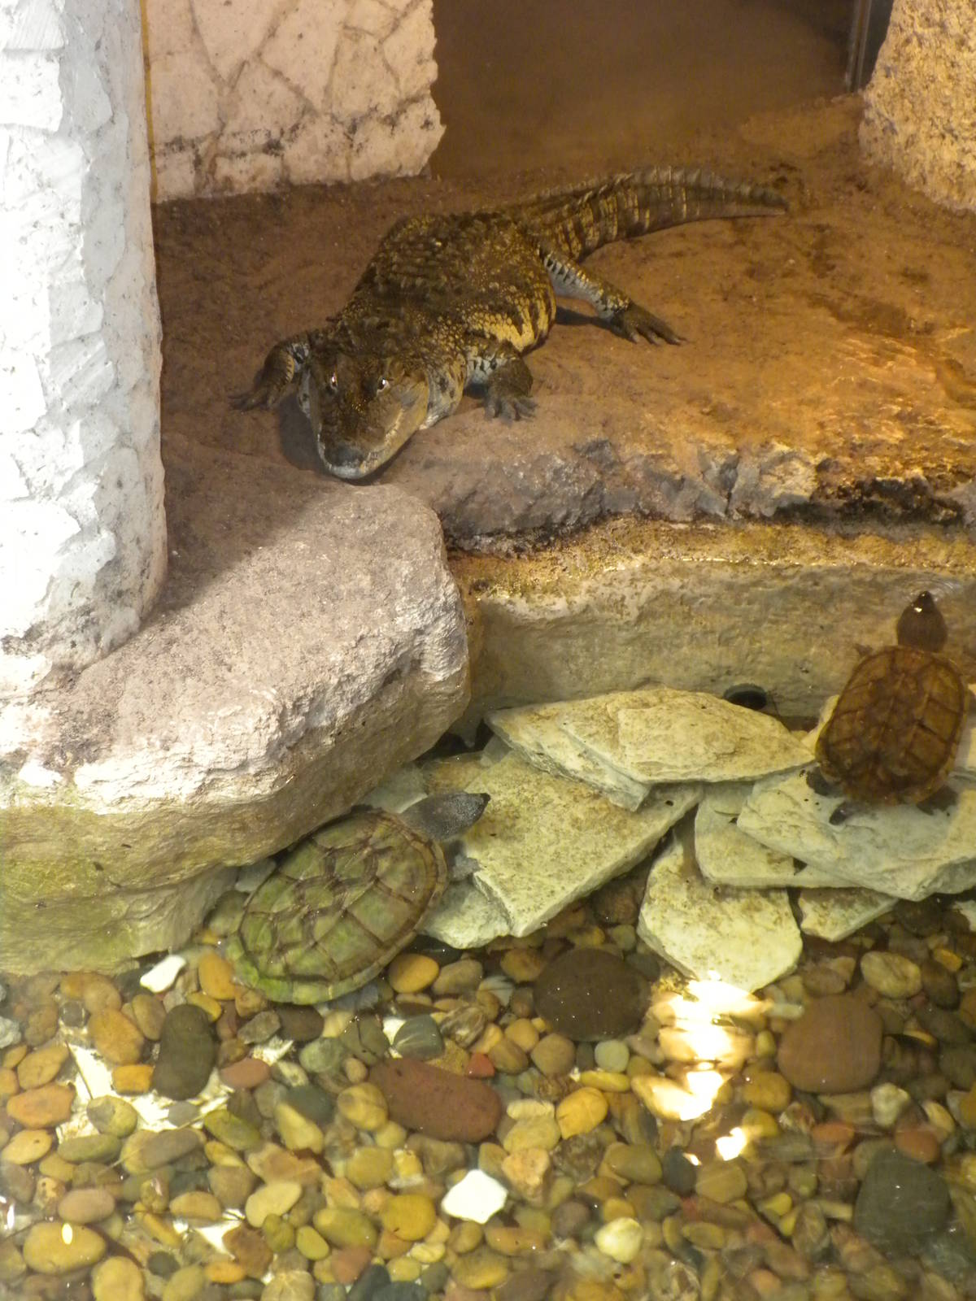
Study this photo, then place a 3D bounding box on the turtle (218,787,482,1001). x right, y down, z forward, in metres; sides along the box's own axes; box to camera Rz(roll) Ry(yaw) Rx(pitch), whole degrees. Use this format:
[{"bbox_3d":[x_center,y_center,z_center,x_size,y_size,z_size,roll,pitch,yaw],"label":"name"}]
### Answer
[{"bbox_3d":[-0.134,0.243,2.218,0.155,0.085,0.270,31,50,33],"label":"turtle"}]

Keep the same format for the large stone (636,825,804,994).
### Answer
[{"bbox_3d":[0.230,0.254,2.250,0.155,0.045,0.190,3,43,2],"label":"large stone"}]

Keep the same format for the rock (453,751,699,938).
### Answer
[{"bbox_3d":[0.083,0.188,2.284,0.250,0.045,0.170,-32,52,-31],"label":"rock"}]

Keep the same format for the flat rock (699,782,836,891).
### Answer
[{"bbox_3d":[0.289,0.188,2.290,0.160,0.040,0.140,3,43,2],"label":"flat rock"}]

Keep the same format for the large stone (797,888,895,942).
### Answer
[{"bbox_3d":[0.360,0.261,2.253,0.105,0.030,0.090,3,41,2],"label":"large stone"}]

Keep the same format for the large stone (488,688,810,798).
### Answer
[{"bbox_3d":[0.168,0.097,2.336,0.315,0.050,0.130,3,48,1],"label":"large stone"}]

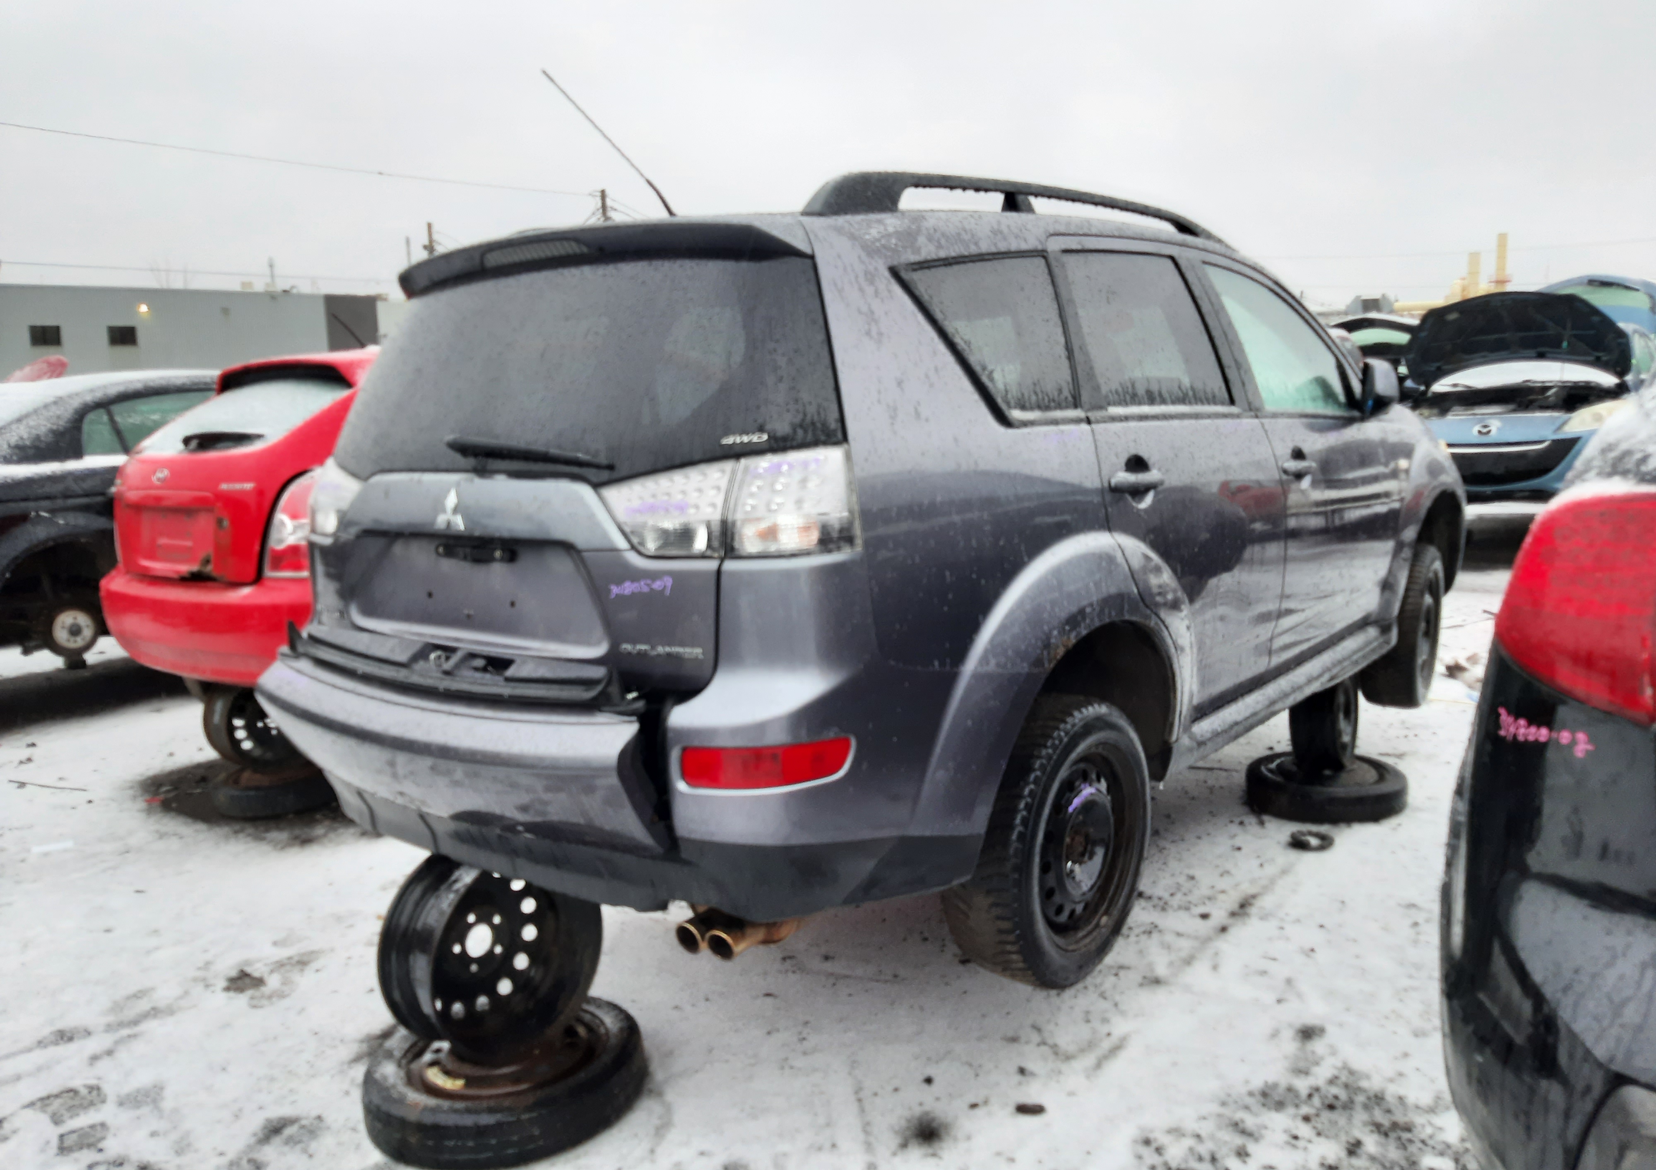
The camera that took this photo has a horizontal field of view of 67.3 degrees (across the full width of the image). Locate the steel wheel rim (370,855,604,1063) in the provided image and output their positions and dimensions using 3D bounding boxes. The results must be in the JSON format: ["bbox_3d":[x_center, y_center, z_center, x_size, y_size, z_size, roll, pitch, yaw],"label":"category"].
[{"bbox_3d":[-0.684,0.741,2.562,0.170,0.440,0.440,4,10,35],"label":"steel wheel rim"}]

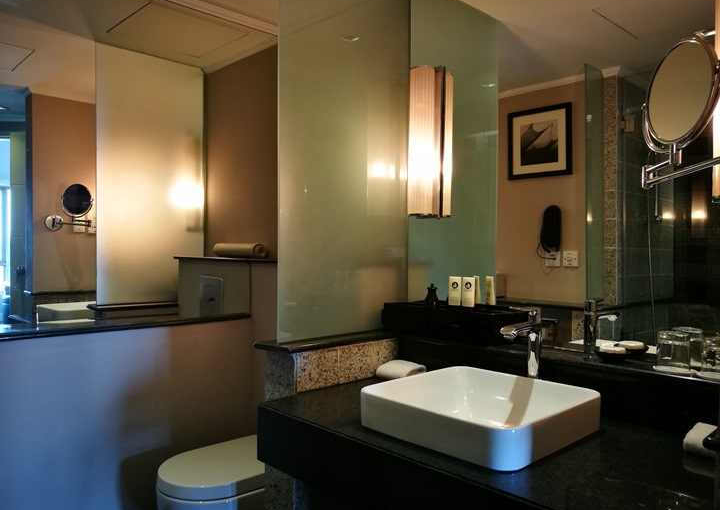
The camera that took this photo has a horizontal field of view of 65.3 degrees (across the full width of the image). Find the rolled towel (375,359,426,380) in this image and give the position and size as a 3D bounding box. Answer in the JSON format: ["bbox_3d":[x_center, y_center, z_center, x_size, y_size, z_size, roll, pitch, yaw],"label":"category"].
[{"bbox_3d":[0.135,0.379,1.825,0.111,0.049,0.123,0,1,-44],"label":"rolled towel"}]

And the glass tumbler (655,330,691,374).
[{"bbox_3d":[0.758,0.232,1.355,0.073,0.086,0.073,0,1,-44],"label":"glass tumbler"}]

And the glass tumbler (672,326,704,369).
[{"bbox_3d":[0.836,0.232,1.430,0.073,0.086,0.073,0,1,-44],"label":"glass tumbler"}]

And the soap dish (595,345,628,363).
[{"bbox_3d":[0.652,0.257,1.450,0.082,0.031,0.082,0,1,0],"label":"soap dish"}]

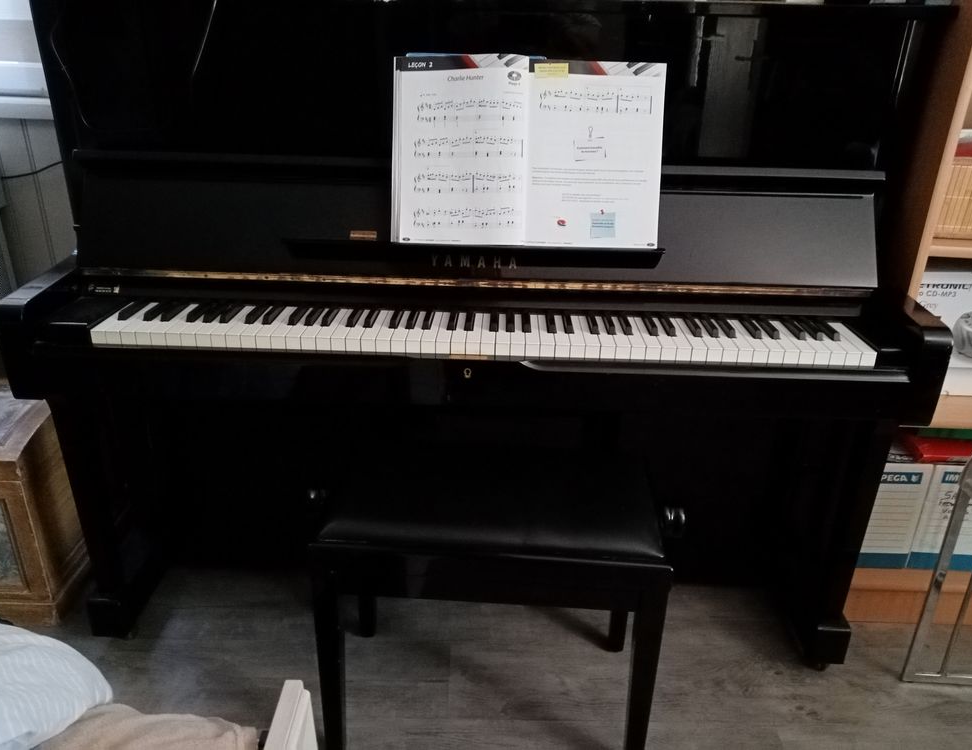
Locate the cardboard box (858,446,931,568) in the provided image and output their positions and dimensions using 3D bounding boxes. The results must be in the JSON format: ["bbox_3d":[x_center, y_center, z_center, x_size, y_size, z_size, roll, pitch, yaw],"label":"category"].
[{"bbox_3d":[0.871,0.243,1.781,0.155,0.264,0.330,2,24,2],"label":"cardboard box"}]

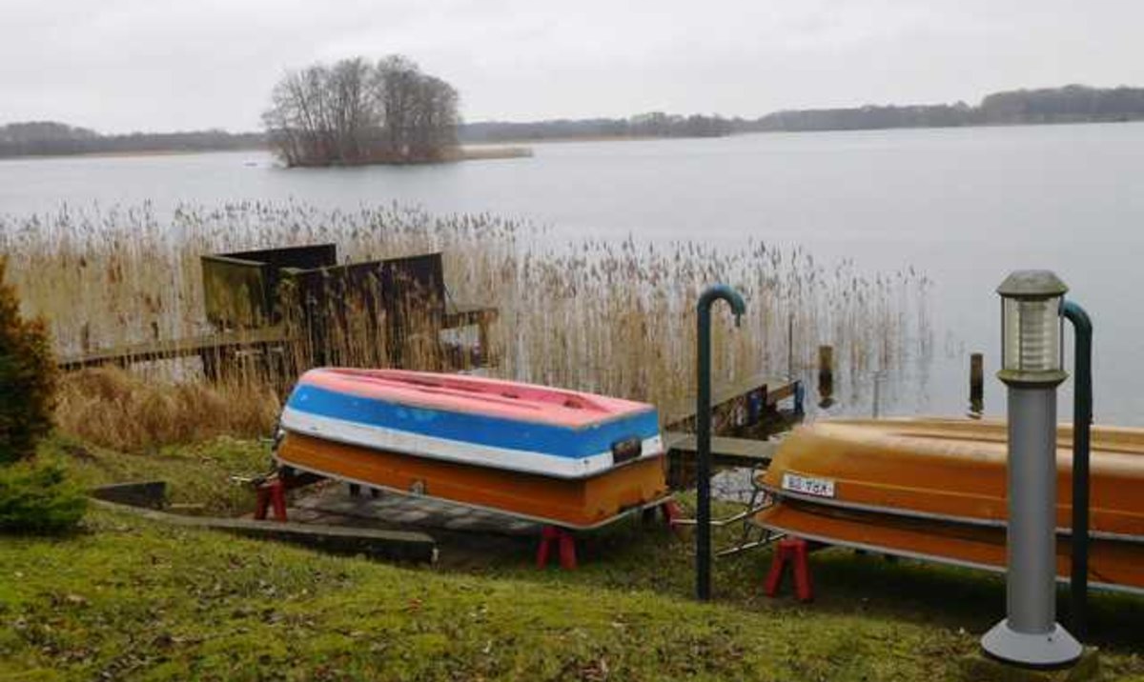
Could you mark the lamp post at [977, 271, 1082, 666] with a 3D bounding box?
[{"bbox_3d":[1.350,0.364,3.853,0.283,1.130,0.283,1,9,19],"label":"lamp post"}]

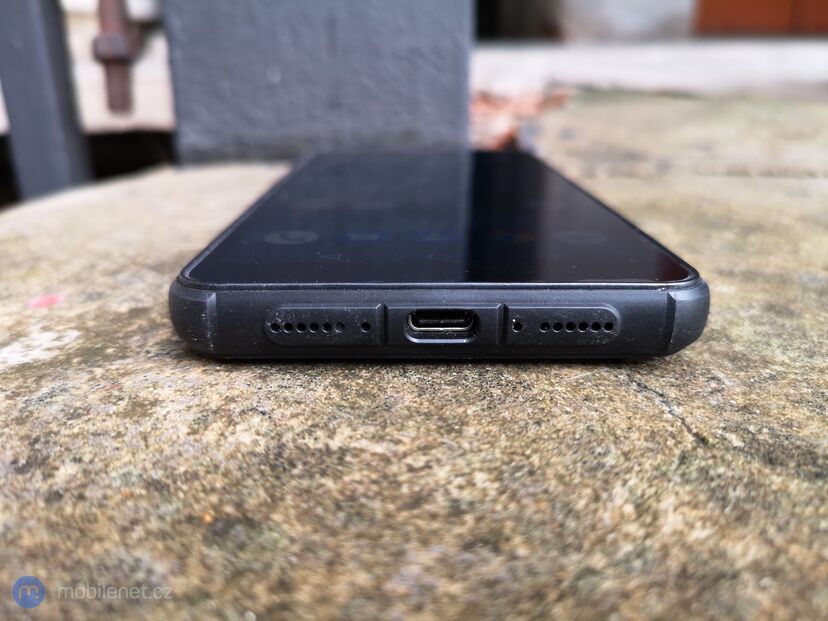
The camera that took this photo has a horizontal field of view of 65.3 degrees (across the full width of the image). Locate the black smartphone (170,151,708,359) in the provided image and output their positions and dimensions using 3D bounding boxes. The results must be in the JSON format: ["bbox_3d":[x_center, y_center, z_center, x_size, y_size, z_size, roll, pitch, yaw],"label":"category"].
[{"bbox_3d":[0.003,-0.025,0.159,0.077,0.011,0.158,0,20,0],"label":"black smartphone"}]

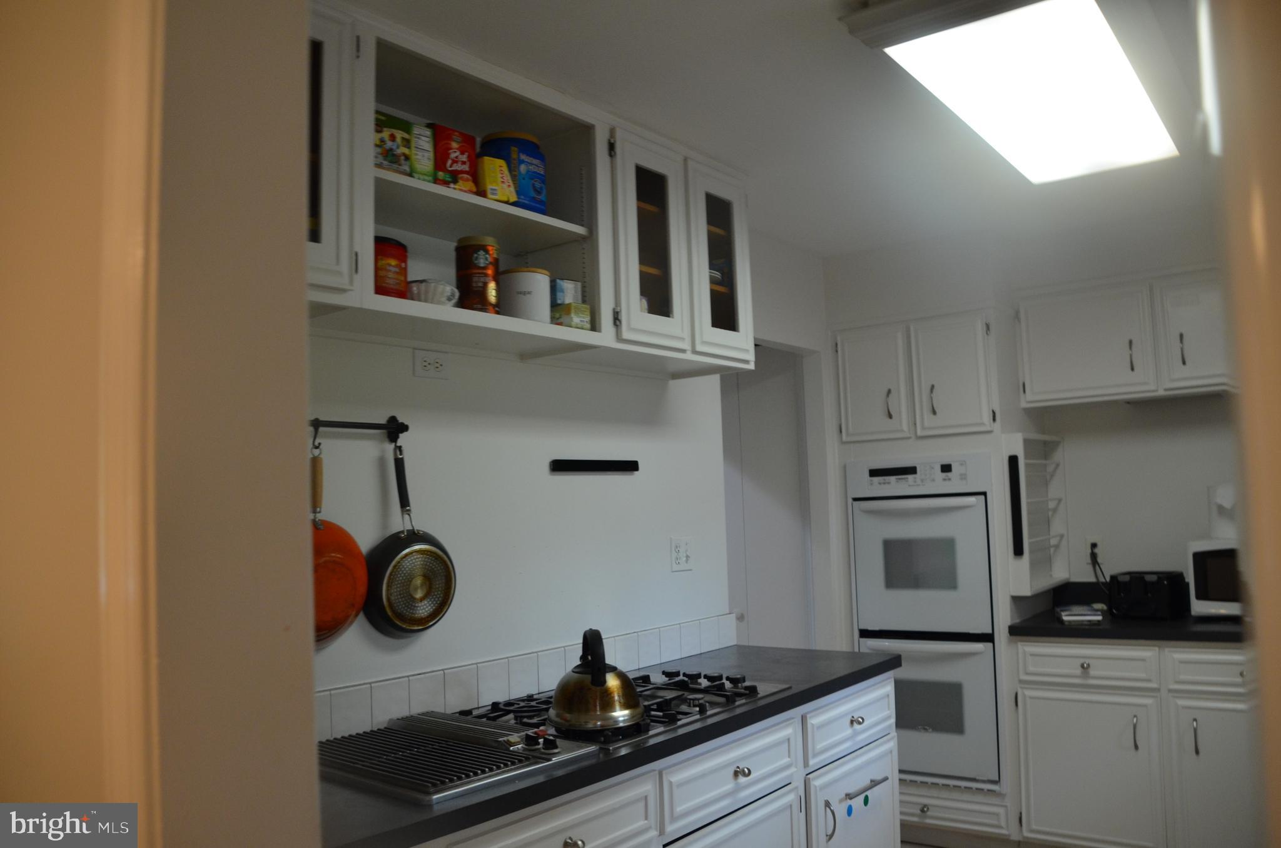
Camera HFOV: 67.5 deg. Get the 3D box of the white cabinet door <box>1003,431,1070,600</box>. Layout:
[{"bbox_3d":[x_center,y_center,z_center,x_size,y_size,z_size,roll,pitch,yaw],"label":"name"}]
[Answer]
[{"bbox_3d":[1.565,0.346,3.745,0.080,0.600,0.560,-6,-6,39],"label":"white cabinet door"}]

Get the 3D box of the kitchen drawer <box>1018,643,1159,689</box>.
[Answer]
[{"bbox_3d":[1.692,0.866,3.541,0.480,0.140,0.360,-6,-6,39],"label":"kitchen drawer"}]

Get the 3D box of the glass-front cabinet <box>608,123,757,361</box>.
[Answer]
[{"bbox_3d":[0.012,-0.484,2.908,0.340,0.610,0.670,-6,-6,39],"label":"glass-front cabinet"}]

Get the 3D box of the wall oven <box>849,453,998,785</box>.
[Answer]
[{"bbox_3d":[1.276,0.790,4.022,0.615,1.305,0.580,-6,-6,38],"label":"wall oven"}]

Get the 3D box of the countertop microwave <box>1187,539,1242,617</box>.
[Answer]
[{"bbox_3d":[2.290,0.560,3.465,0.480,0.285,0.360,-6,-6,38],"label":"countertop microwave"}]

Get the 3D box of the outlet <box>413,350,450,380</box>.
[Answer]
[{"bbox_3d":[-0.533,-0.154,2.473,0.012,0.072,0.118,-6,-6,39],"label":"outlet"}]

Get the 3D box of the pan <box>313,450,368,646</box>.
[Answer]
[{"bbox_3d":[-0.711,0.265,2.091,0.055,0.425,0.272,-6,-6,38],"label":"pan"}]

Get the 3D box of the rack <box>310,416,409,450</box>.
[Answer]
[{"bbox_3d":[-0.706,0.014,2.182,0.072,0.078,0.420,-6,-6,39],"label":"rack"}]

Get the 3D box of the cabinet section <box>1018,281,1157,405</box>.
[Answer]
[{"bbox_3d":[1.780,-0.300,3.775,0.510,0.450,0.320,-6,-6,39],"label":"cabinet section"}]

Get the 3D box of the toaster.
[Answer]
[{"bbox_3d":[1.974,0.649,3.696,0.225,0.178,0.260,-7,-7,44],"label":"toaster"}]

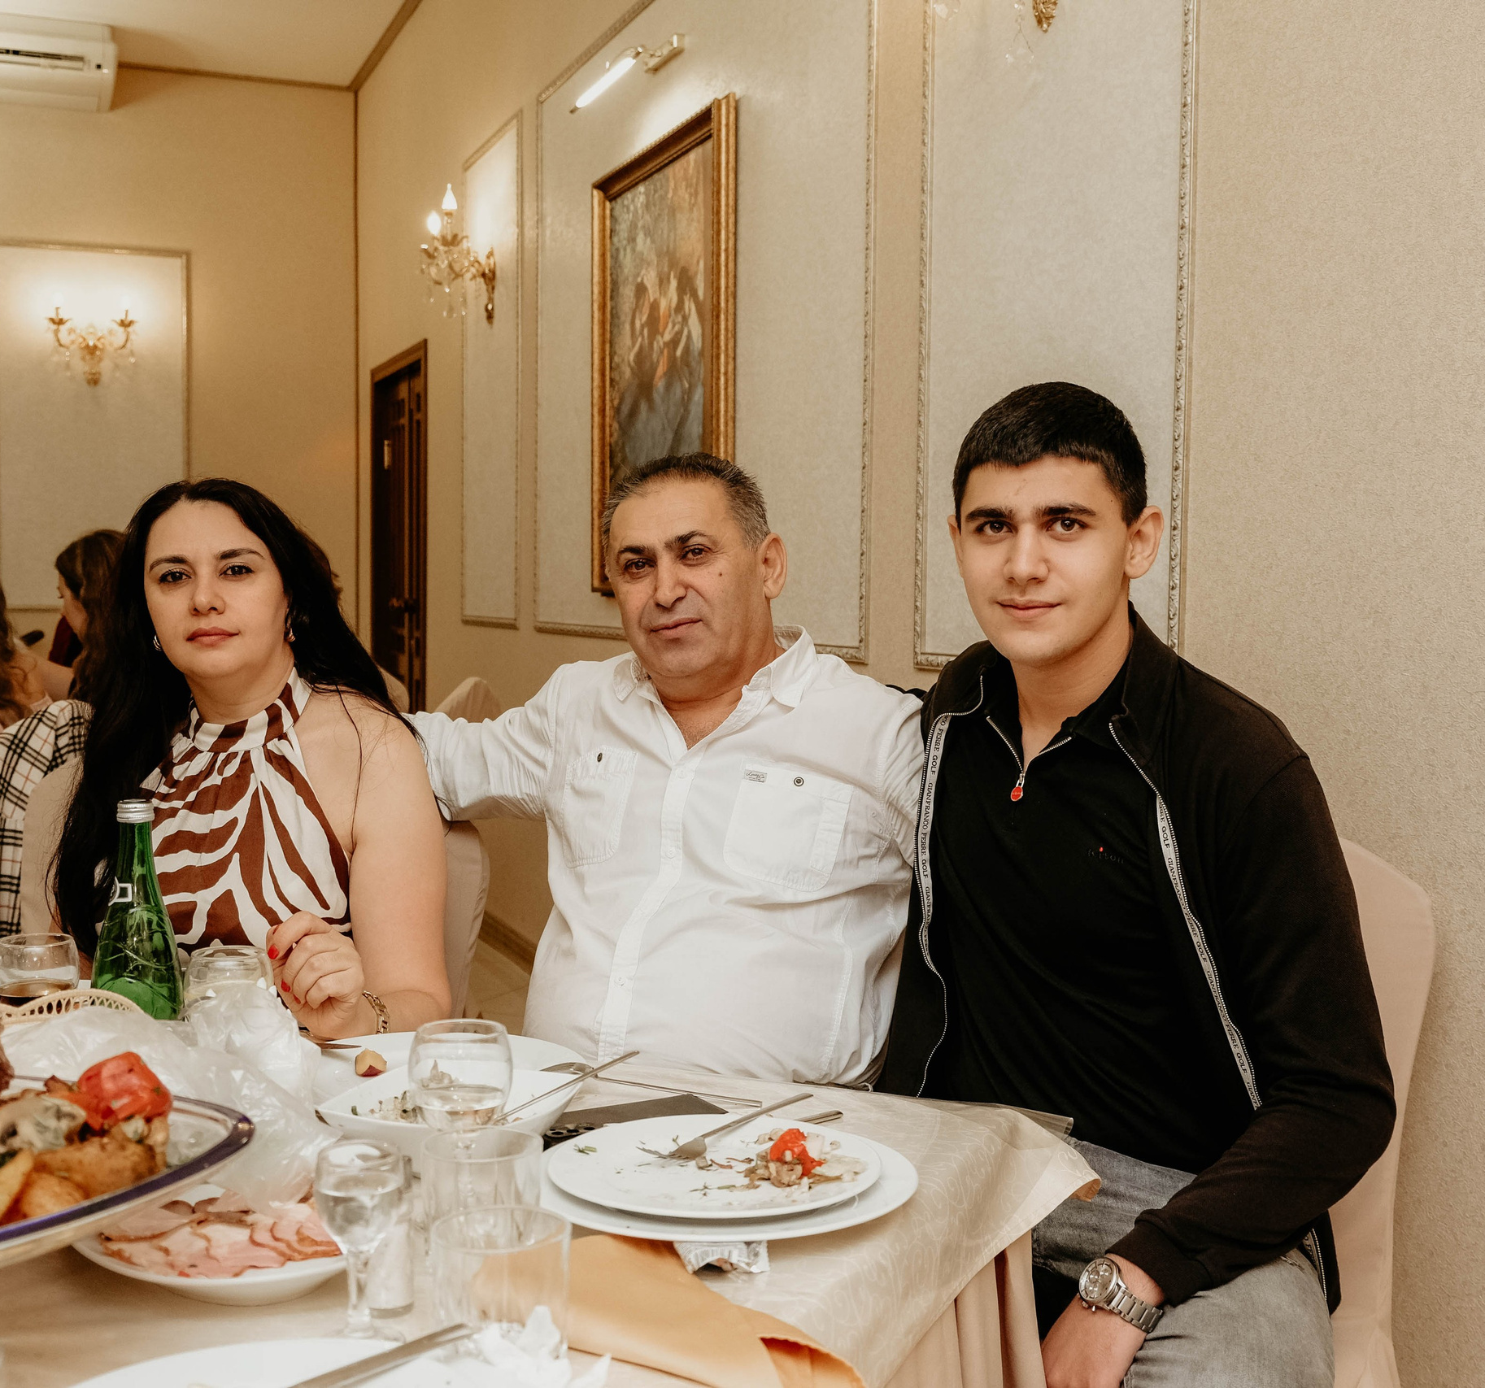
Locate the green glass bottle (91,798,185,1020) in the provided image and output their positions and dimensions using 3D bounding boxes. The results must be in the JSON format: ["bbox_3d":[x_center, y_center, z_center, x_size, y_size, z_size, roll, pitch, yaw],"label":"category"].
[{"bbox_3d":[-0.499,0.212,1.528,0.073,0.255,0.073,1,3,0],"label":"green glass bottle"}]

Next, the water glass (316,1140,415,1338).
[{"bbox_3d":[-0.220,0.317,1.062,0.051,0.108,0.051,1,3,0],"label":"water glass"}]

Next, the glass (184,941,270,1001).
[{"bbox_3d":[-0.430,0.277,1.551,0.072,0.125,0.072,1,3,0],"label":"glass"}]

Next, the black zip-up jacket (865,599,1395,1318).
[{"bbox_3d":[0.335,0.232,1.600,0.510,0.620,0.390,2,4,28],"label":"black zip-up jacket"}]

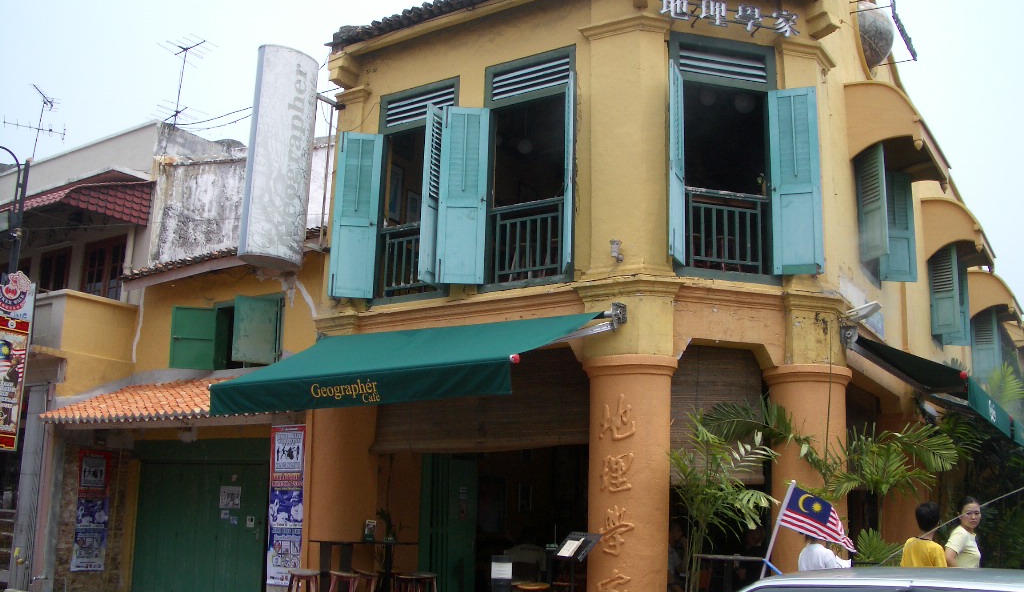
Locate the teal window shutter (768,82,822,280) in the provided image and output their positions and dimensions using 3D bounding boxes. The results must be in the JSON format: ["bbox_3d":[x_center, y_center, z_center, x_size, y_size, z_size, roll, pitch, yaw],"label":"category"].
[{"bbox_3d":[3.073,-1.257,11.216,0.511,2.103,0.050,-2,-12,16],"label":"teal window shutter"}]

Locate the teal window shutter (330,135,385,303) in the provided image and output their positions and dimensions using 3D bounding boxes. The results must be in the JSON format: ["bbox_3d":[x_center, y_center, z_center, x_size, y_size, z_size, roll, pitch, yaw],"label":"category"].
[{"bbox_3d":[-1.802,-0.946,12.018,0.509,1.975,0.050,3,-12,-5],"label":"teal window shutter"}]

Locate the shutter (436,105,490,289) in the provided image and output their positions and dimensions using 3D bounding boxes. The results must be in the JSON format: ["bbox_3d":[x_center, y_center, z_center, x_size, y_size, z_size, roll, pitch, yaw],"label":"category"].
[{"bbox_3d":[-0.526,-1.094,11.158,0.509,1.981,0.050,2,-12,-2],"label":"shutter"}]

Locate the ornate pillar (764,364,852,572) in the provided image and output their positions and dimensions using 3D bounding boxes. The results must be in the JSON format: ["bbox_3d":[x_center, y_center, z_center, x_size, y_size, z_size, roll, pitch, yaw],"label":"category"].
[{"bbox_3d":[3.084,2.246,10.799,1.000,3.023,1.000,5,-12,-14],"label":"ornate pillar"}]

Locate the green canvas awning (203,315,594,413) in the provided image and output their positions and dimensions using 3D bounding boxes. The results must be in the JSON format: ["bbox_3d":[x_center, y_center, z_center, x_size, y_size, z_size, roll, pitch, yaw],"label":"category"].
[{"bbox_3d":[-1.163,0.715,10.762,3.860,1.050,1.630,-7,-14,33],"label":"green canvas awning"}]

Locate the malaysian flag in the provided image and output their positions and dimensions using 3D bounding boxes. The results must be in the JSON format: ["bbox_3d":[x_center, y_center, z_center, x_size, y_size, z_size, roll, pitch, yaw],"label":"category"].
[{"bbox_3d":[1.623,1.185,5.500,0.420,0.215,0.080,22,-5,19],"label":"malaysian flag"}]

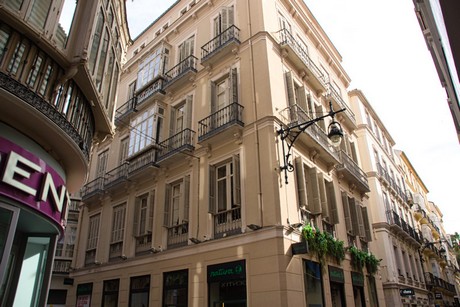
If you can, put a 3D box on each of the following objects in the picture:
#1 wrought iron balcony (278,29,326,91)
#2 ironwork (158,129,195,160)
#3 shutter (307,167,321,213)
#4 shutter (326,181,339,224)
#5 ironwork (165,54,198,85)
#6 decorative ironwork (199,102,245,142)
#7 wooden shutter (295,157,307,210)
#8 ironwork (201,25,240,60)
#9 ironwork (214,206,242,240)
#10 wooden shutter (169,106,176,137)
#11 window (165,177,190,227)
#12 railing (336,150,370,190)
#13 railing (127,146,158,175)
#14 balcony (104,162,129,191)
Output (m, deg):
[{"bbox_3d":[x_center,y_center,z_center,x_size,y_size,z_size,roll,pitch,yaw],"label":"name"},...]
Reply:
[{"bbox_3d":[3.811,-4.598,17.670,0.437,0.850,4.720,-18,-30,32],"label":"wrought iron balcony"},{"bbox_3d":[-2.730,-0.289,17.334,2.381,1.029,0.470,-23,-33,38],"label":"ironwork"},{"bbox_3d":[3.617,1.607,14.776,0.353,2.058,0.080,-19,-30,32],"label":"shutter"},{"bbox_3d":[4.839,2.313,16.274,0.333,2.058,0.080,-19,-30,32],"label":"shutter"},{"bbox_3d":[-2.726,-4.369,19.174,2.283,1.019,0.470,-23,-33,38],"label":"ironwork"},{"bbox_3d":[-0.416,-1.272,15.344,2.300,1.090,0.560,-22,-32,38],"label":"decorative ironwork"},{"bbox_3d":[2.935,1.179,14.013,0.304,2.127,0.080,-19,-30,32],"label":"wooden shutter"},{"bbox_3d":[-0.504,-5.312,17.184,2.260,1.010,0.520,-22,-32,38],"label":"ironwork"},{"bbox_3d":[-0.126,2.748,13.715,1.530,1.010,0.110,-22,-32,38],"label":"ironwork"},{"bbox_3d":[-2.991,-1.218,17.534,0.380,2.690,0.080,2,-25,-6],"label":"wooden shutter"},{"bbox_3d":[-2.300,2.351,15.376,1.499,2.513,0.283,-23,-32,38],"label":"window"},{"bbox_3d":[7.292,1.202,20.107,0.507,0.909,5.487,-18,-30,32],"label":"railing"},{"bbox_3d":[-4.772,0.479,18.999,2.380,1.040,0.520,-22,-32,38],"label":"railing"},{"bbox_3d":[-6.640,1.400,20.596,2.372,1.029,0.470,-23,-33,38],"label":"balcony"}]

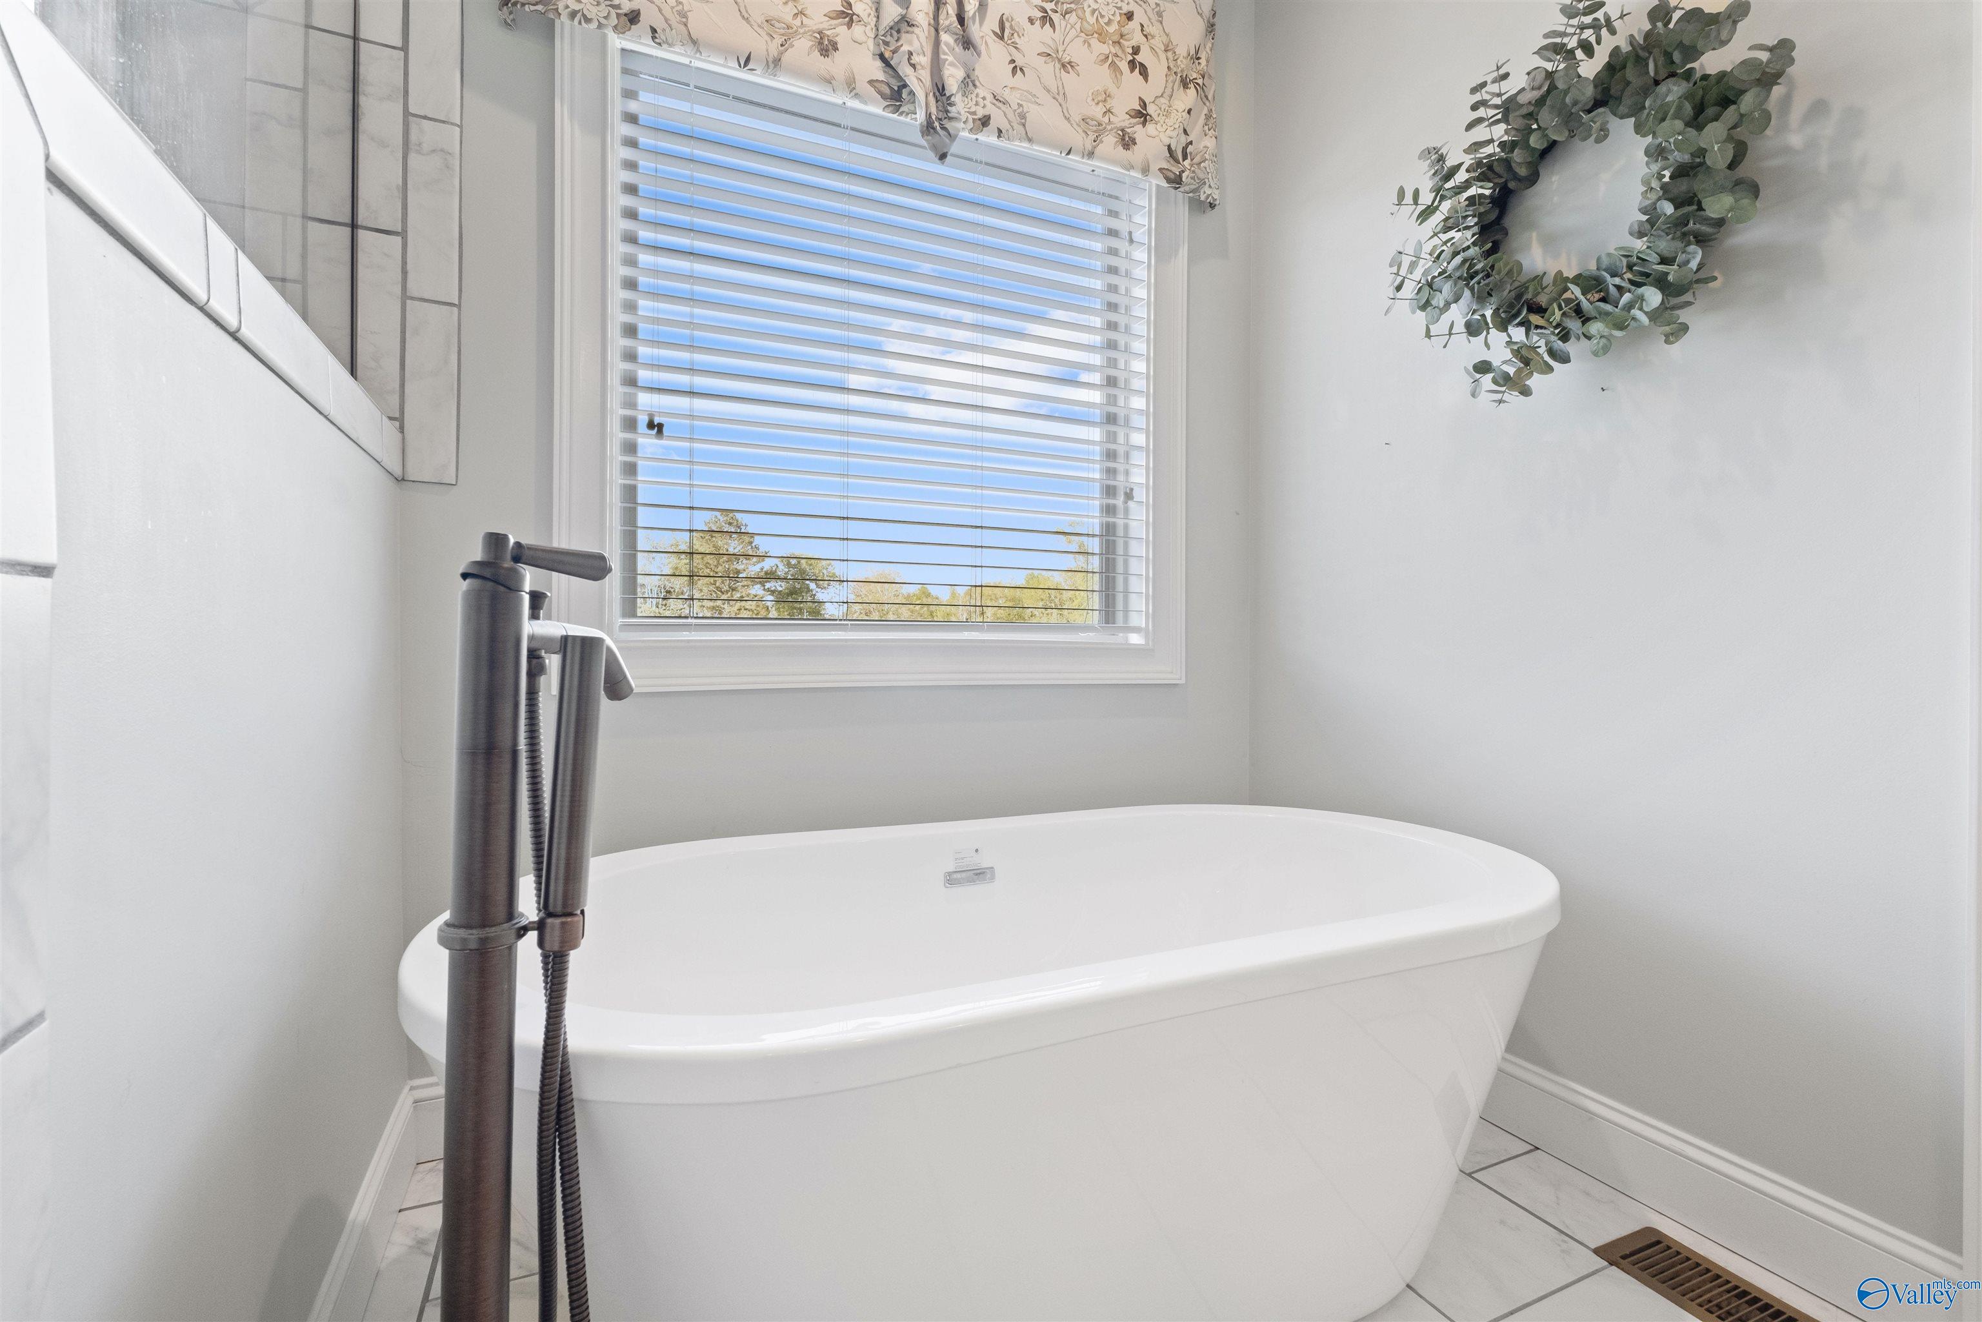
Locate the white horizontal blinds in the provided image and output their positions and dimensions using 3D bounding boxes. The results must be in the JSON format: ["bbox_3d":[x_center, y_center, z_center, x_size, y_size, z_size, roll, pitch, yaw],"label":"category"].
[{"bbox_3d":[-0.170,-0.610,1.800,1.190,1.130,0.100,0,1,-23],"label":"white horizontal blinds"}]

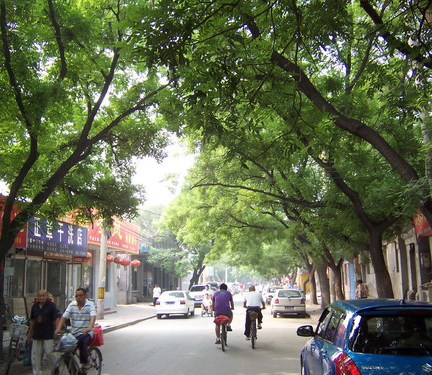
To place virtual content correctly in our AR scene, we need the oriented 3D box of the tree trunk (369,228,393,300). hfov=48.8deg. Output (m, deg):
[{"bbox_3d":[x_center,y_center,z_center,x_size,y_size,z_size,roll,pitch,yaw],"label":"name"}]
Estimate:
[{"bbox_3d":[5.349,3.002,15.447,0.680,3.230,0.580,-2,-12,5],"label":"tree trunk"}]

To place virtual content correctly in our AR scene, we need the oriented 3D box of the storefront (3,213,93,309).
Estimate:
[{"bbox_3d":[-7.907,3.962,22.598,1.200,4.500,7.090,-3,-12,10],"label":"storefront"}]

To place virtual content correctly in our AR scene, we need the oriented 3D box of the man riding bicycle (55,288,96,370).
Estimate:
[{"bbox_3d":[-2.585,2.644,8.925,0.560,1.470,0.750,-3,-12,13],"label":"man riding bicycle"}]

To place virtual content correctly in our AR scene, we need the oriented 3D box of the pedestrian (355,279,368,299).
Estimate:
[{"bbox_3d":[6.746,5.122,21.990,0.520,1.640,0.420,-2,-12,5],"label":"pedestrian"}]

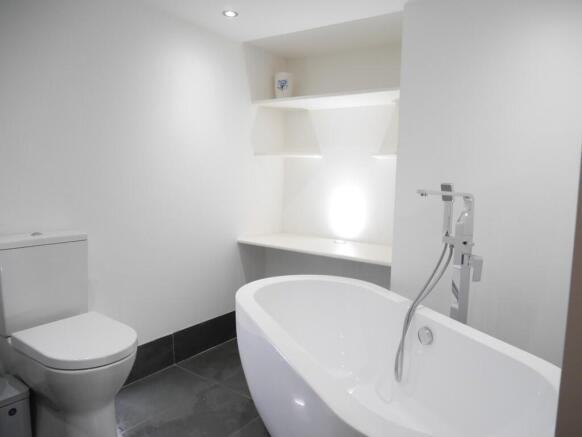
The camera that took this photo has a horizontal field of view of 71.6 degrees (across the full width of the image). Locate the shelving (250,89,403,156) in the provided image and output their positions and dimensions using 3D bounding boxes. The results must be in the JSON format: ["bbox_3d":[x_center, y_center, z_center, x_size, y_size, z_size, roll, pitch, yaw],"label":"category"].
[{"bbox_3d":[0.267,-0.555,2.554,1.040,0.375,0.375,6,7,35],"label":"shelving"}]

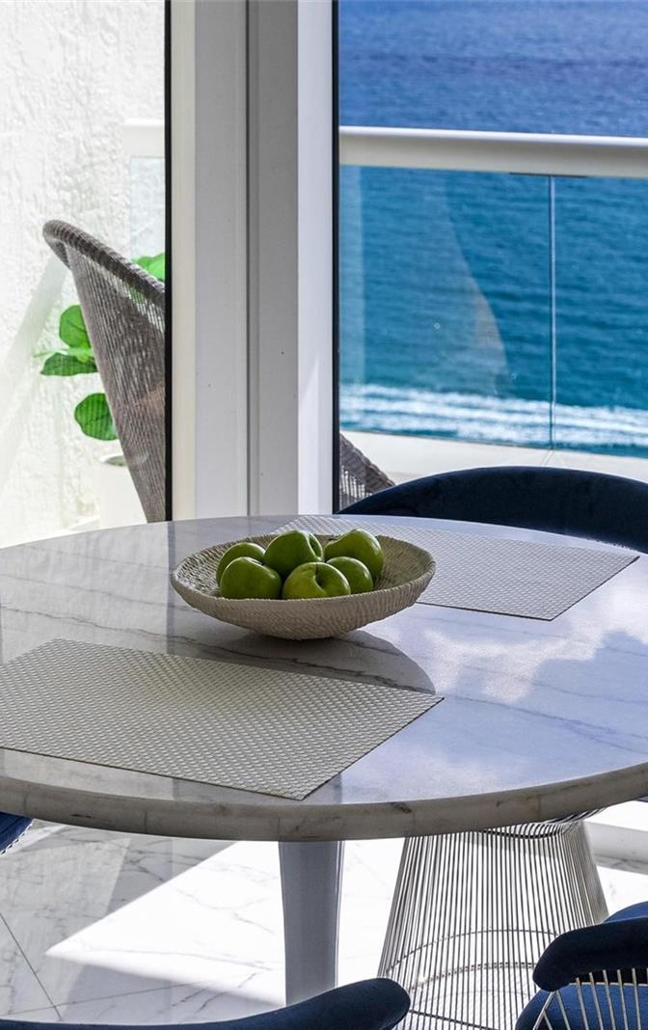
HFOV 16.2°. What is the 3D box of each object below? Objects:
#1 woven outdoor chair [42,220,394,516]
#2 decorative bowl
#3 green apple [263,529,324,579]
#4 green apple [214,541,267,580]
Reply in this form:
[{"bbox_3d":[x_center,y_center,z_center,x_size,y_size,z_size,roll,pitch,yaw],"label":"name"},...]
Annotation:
[{"bbox_3d":[-0.180,-0.154,4.939,0.820,0.970,0.780,-9,16,-31],"label":"woven outdoor chair"},{"bbox_3d":[-0.025,0.100,2.761,0.312,0.080,0.318,0,14,0],"label":"decorative bowl"},{"bbox_3d":[-0.037,0.055,2.803,0.067,0.074,0.074,-33,12,28],"label":"green apple"},{"bbox_3d":[-0.099,0.068,2.817,0.074,0.067,0.074,0,14,0],"label":"green apple"}]

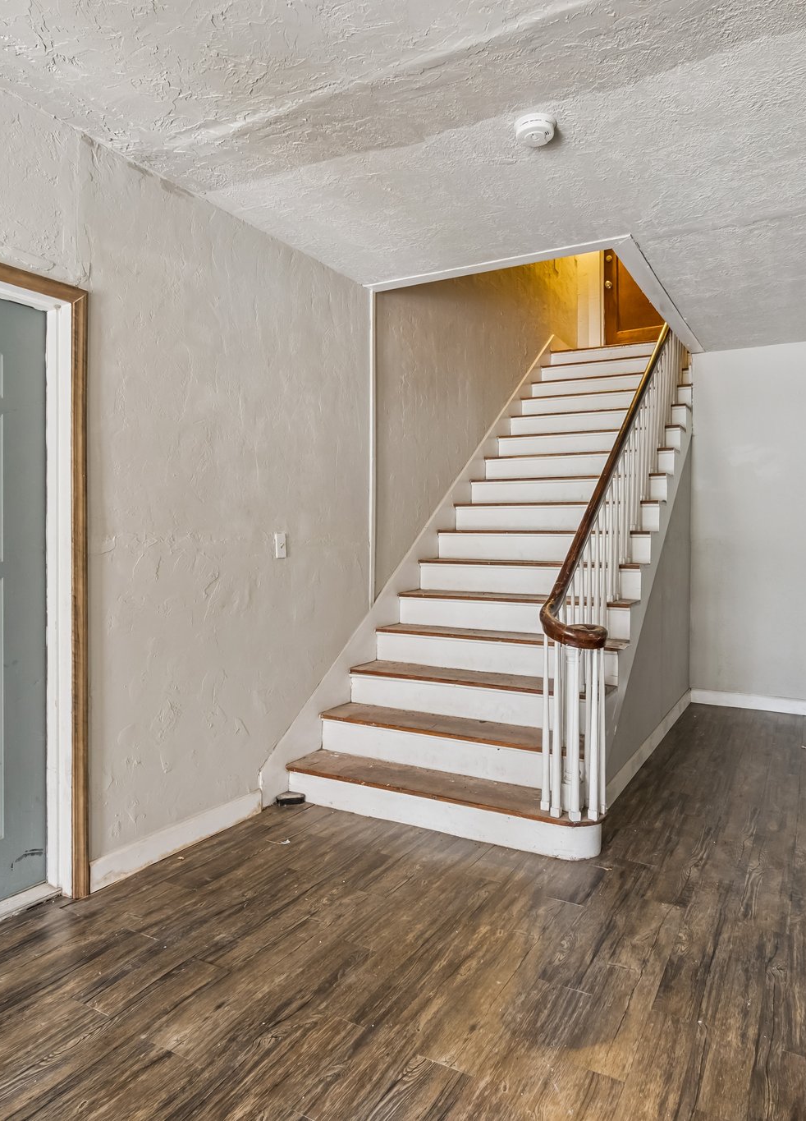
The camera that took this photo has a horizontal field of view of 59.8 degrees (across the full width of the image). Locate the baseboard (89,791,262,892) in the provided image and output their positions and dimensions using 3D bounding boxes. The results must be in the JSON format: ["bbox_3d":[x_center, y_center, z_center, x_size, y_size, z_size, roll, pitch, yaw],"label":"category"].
[{"bbox_3d":[-0.903,1.135,2.906,0.016,0.102,0.874,1,1,31],"label":"baseboard"}]

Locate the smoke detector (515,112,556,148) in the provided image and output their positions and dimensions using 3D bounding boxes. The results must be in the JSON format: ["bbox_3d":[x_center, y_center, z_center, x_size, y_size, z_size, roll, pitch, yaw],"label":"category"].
[{"bbox_3d":[0.451,-1.461,2.383,0.138,0.048,0.138,0,1,0],"label":"smoke detector"}]

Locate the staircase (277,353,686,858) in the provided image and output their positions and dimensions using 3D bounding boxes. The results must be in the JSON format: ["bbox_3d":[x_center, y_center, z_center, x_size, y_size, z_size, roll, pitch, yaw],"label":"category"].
[{"bbox_3d":[1.030,-0.469,4.742,1.463,3.173,3.937,1,1,30],"label":"staircase"}]

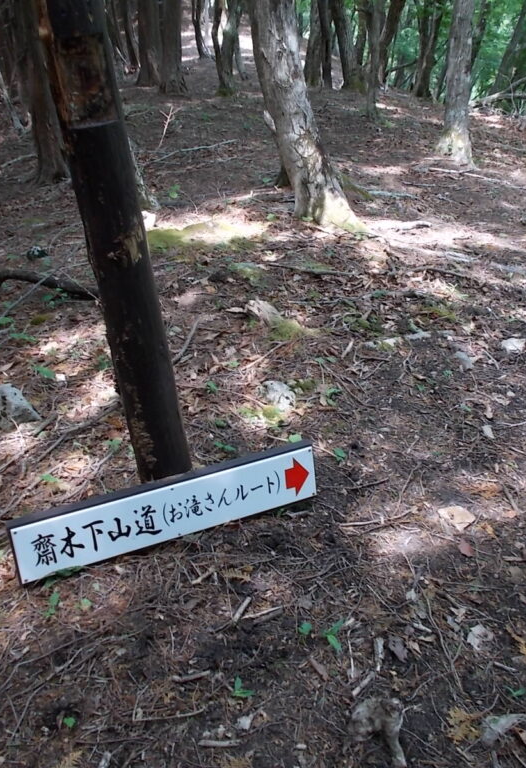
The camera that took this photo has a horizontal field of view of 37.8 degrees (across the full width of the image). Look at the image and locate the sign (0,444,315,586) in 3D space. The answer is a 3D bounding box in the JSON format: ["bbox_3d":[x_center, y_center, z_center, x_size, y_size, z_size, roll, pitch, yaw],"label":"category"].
[{"bbox_3d":[-0.203,0.279,1.738,0.706,0.144,0.031,-14,27,-19],"label":"sign"}]

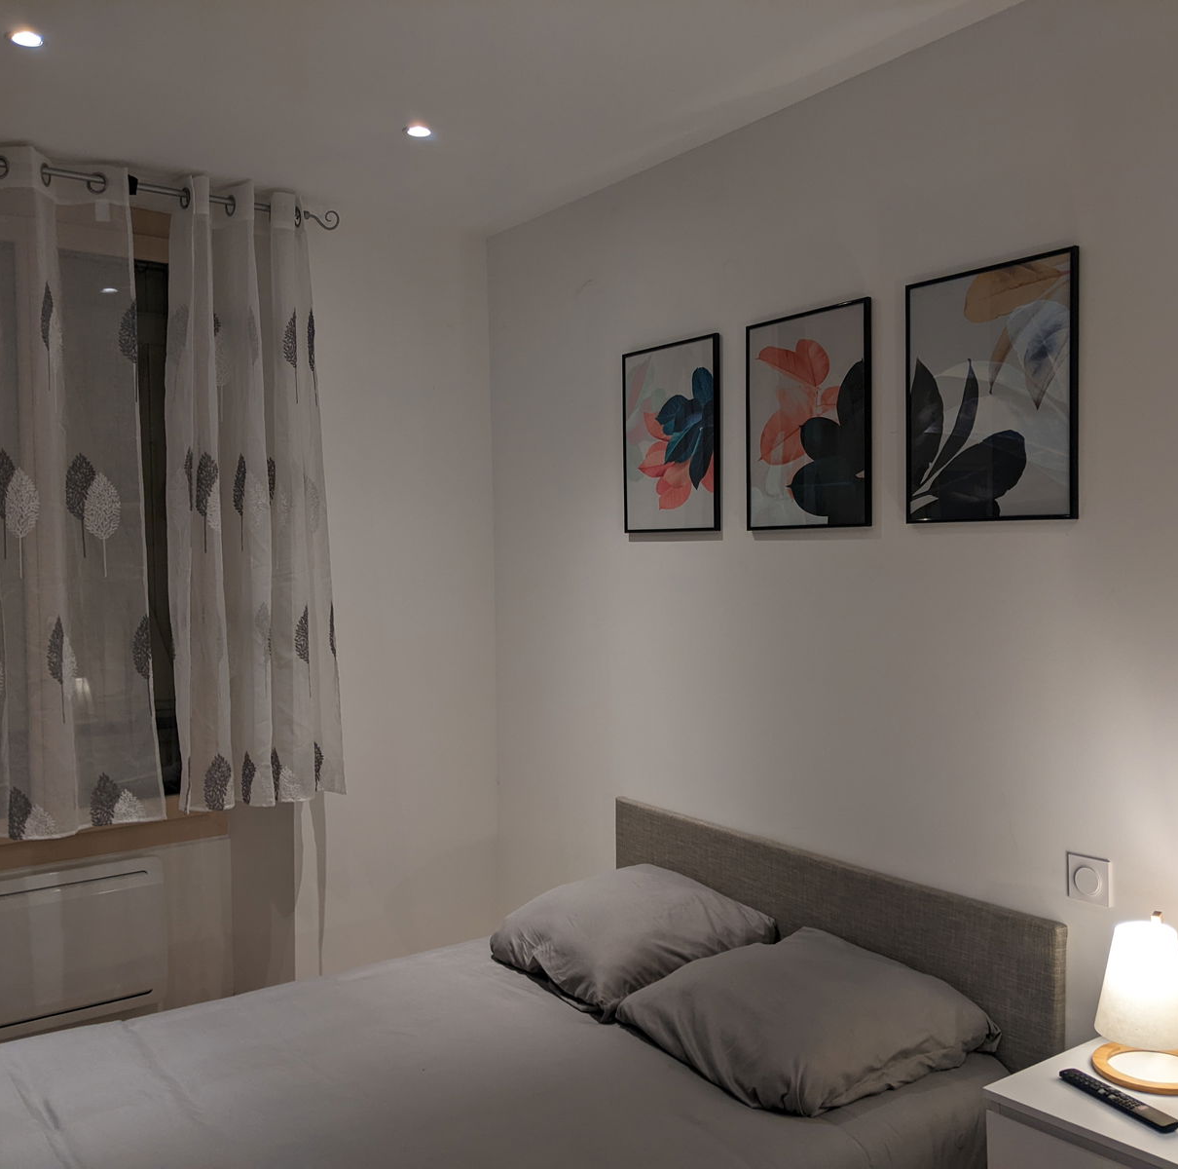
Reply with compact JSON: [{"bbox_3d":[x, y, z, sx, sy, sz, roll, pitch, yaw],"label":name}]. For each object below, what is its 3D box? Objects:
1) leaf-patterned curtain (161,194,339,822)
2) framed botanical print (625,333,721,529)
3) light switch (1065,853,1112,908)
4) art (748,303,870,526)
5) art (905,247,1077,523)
[{"bbox_3d":[-0.951,-0.243,3.490,0.467,1.754,0.131,-3,3,-38],"label":"leaf-patterned curtain"},{"bbox_3d":[0.224,-0.396,3.305,0.020,0.505,0.410,-2,3,-34],"label":"framed botanical print"},{"bbox_3d":[0.948,0.560,2.298,0.012,0.083,0.083,-2,2,-34],"label":"light switch"},{"bbox_3d":[0.517,-0.384,2.872,0.020,0.505,0.405,-2,3,-34],"label":"art"},{"bbox_3d":[0.805,-0.381,2.447,0.020,0.508,0.405,-2,3,-34],"label":"art"}]

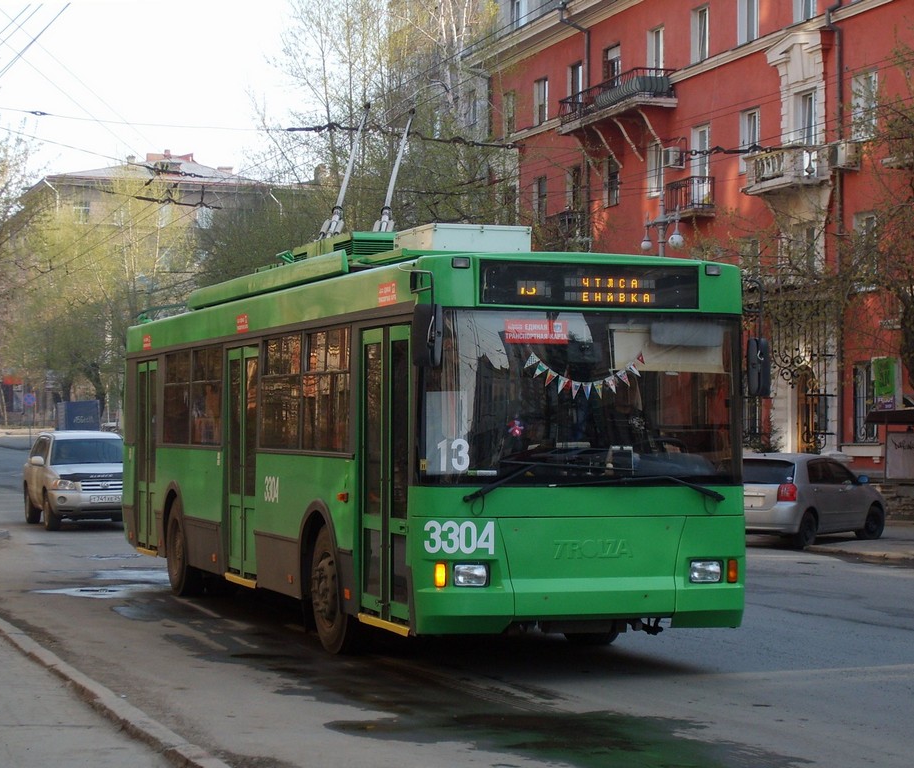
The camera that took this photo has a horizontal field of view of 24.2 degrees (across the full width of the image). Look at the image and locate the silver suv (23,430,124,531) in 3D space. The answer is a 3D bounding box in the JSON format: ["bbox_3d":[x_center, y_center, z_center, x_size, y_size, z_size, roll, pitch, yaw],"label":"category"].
[{"bbox_3d":[-6.732,1.712,38.625,1.825,1.690,4.690,1,-1,-18],"label":"silver suv"}]

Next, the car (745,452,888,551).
[{"bbox_3d":[5.780,1.911,35.963,1.695,1.470,4.175,0,-1,35],"label":"car"}]

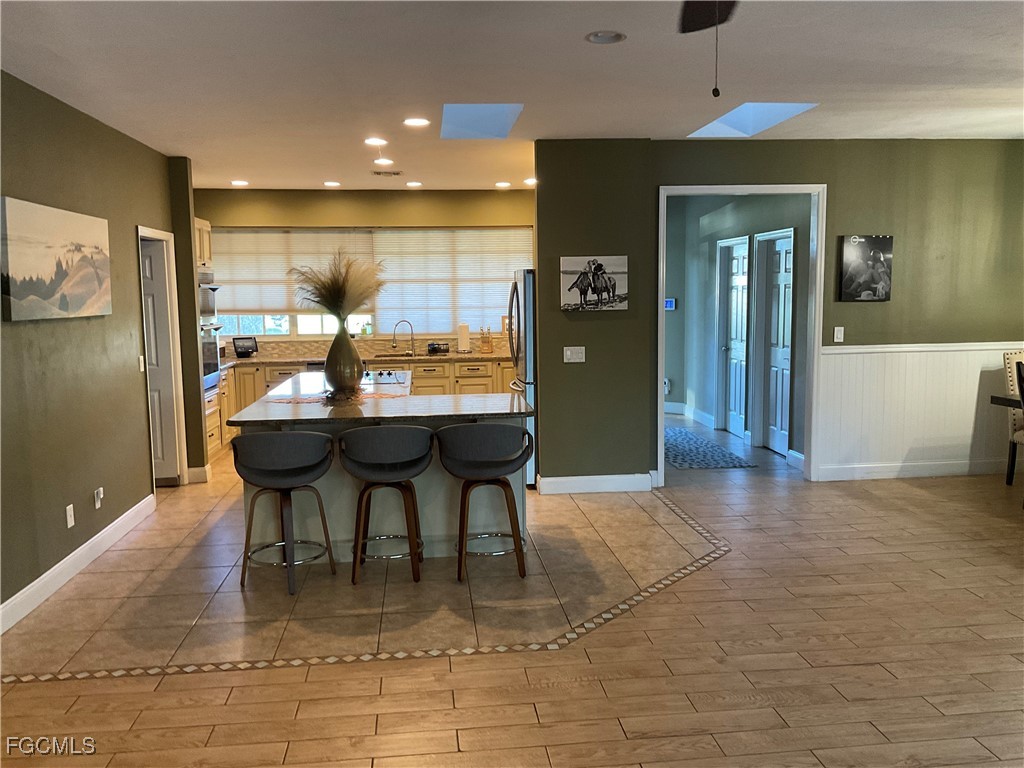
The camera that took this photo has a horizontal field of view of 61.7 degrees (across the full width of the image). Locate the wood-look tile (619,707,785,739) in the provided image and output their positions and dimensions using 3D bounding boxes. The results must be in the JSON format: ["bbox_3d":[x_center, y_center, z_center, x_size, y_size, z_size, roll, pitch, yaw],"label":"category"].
[{"bbox_3d":[0.714,1.272,3.211,0.606,0.011,0.153,-2,7,-6],"label":"wood-look tile"}]

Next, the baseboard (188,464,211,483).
[{"bbox_3d":[-2.718,0.778,7.482,0.165,0.138,0.200,-2,6,-6],"label":"baseboard"}]

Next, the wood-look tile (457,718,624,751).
[{"bbox_3d":[0.107,1.289,3.147,0.606,0.011,0.153,-2,7,-6],"label":"wood-look tile"}]

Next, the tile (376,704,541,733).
[{"bbox_3d":[-0.205,1.275,3.254,0.607,0.010,0.153,-2,6,-6],"label":"tile"}]

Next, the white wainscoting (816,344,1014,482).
[{"bbox_3d":[3.454,0.225,7.146,1.880,1.120,0.040,-2,6,-6],"label":"white wainscoting"}]

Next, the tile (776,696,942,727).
[{"bbox_3d":[1.321,1.255,3.275,0.606,0.011,0.153,-2,7,-6],"label":"tile"}]

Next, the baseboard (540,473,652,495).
[{"bbox_3d":[0.667,0.793,6.822,0.900,0.136,0.018,-2,6,-6],"label":"baseboard"}]

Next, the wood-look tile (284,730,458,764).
[{"bbox_3d":[-0.494,1.296,3.057,0.602,0.010,0.154,-2,6,-6],"label":"wood-look tile"}]

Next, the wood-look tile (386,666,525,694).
[{"bbox_3d":[-0.240,1.244,3.583,0.606,0.011,0.153,-2,7,-6],"label":"wood-look tile"}]

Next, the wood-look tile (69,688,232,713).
[{"bbox_3d":[-1.439,1.271,3.430,0.602,0.010,0.154,-2,6,-6],"label":"wood-look tile"}]

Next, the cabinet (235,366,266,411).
[{"bbox_3d":[-2.758,0.207,9.308,0.350,0.870,0.600,-2,6,-6],"label":"cabinet"}]

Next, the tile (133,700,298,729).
[{"bbox_3d":[-1.142,1.288,3.326,0.606,0.011,0.153,-2,7,-6],"label":"tile"}]

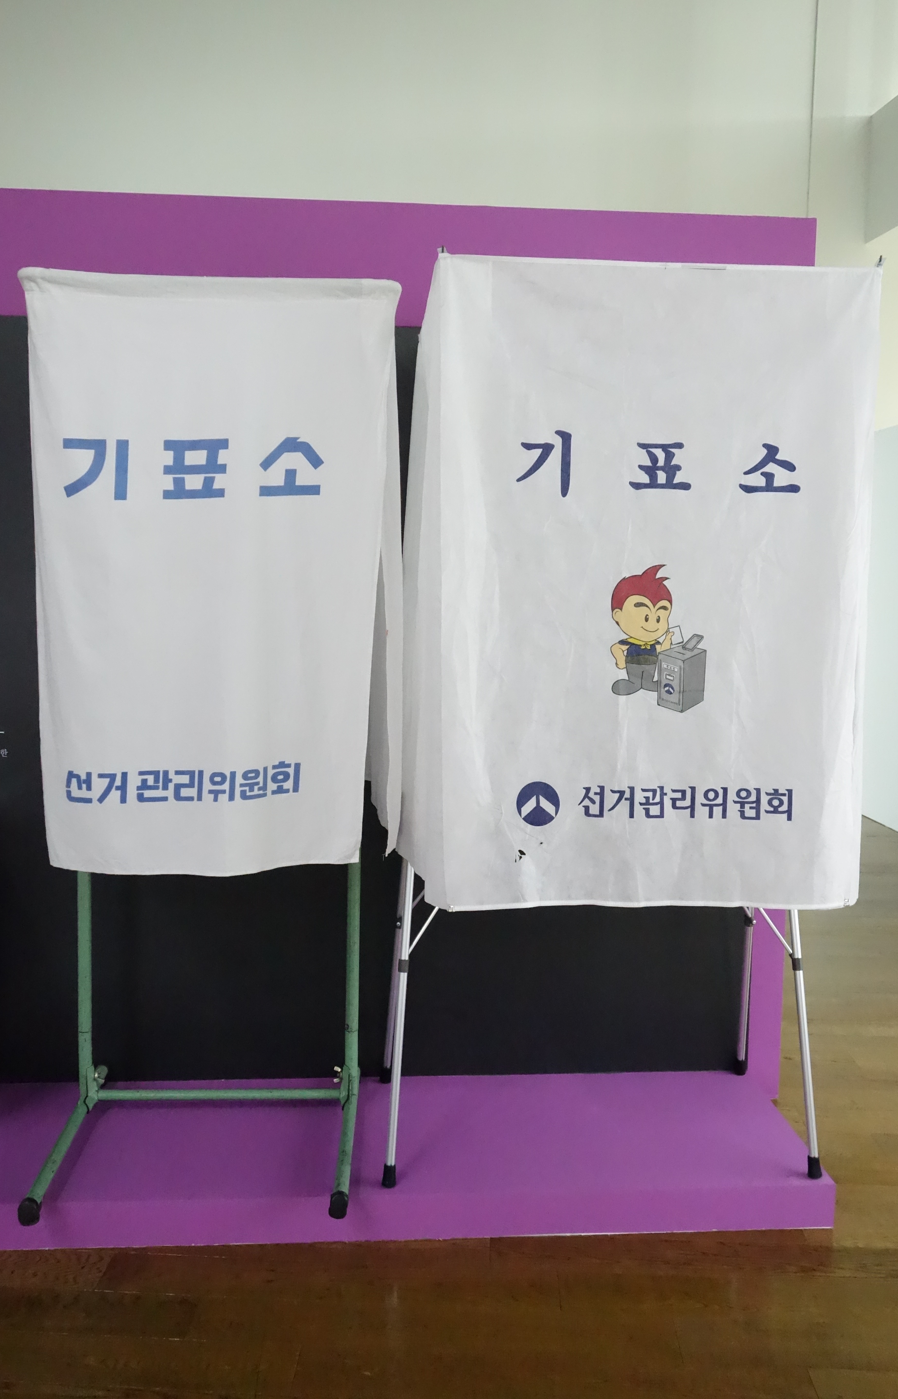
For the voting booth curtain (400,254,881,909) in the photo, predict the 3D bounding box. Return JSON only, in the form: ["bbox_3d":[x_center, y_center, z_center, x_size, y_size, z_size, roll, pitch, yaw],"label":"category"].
[{"bbox_3d":[0.368,-0.231,2.442,0.933,1.273,0.629,0,6,-4],"label":"voting booth curtain"}]

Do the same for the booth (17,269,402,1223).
[{"bbox_3d":[-0.501,0.106,2.416,0.757,1.867,0.616,0,6,-4],"label":"booth"}]

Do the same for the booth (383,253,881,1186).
[{"bbox_3d":[0.342,0.085,2.482,0.976,1.915,0.642,0,6,-4],"label":"booth"}]

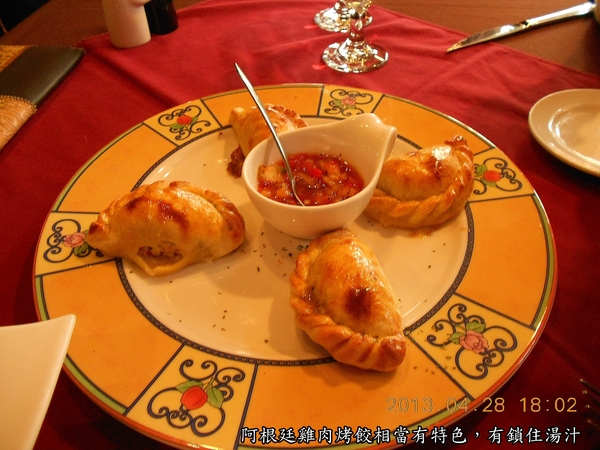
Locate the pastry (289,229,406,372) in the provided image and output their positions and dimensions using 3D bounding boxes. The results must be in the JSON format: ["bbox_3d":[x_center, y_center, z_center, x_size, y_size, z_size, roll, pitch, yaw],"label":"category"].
[{"bbox_3d":[0.023,0.029,0.224,0.051,0.035,0.082,-14,46,-12],"label":"pastry"}]

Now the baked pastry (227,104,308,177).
[{"bbox_3d":[-0.025,-0.066,0.322,0.054,0.035,0.081,-16,46,-14],"label":"baked pastry"}]

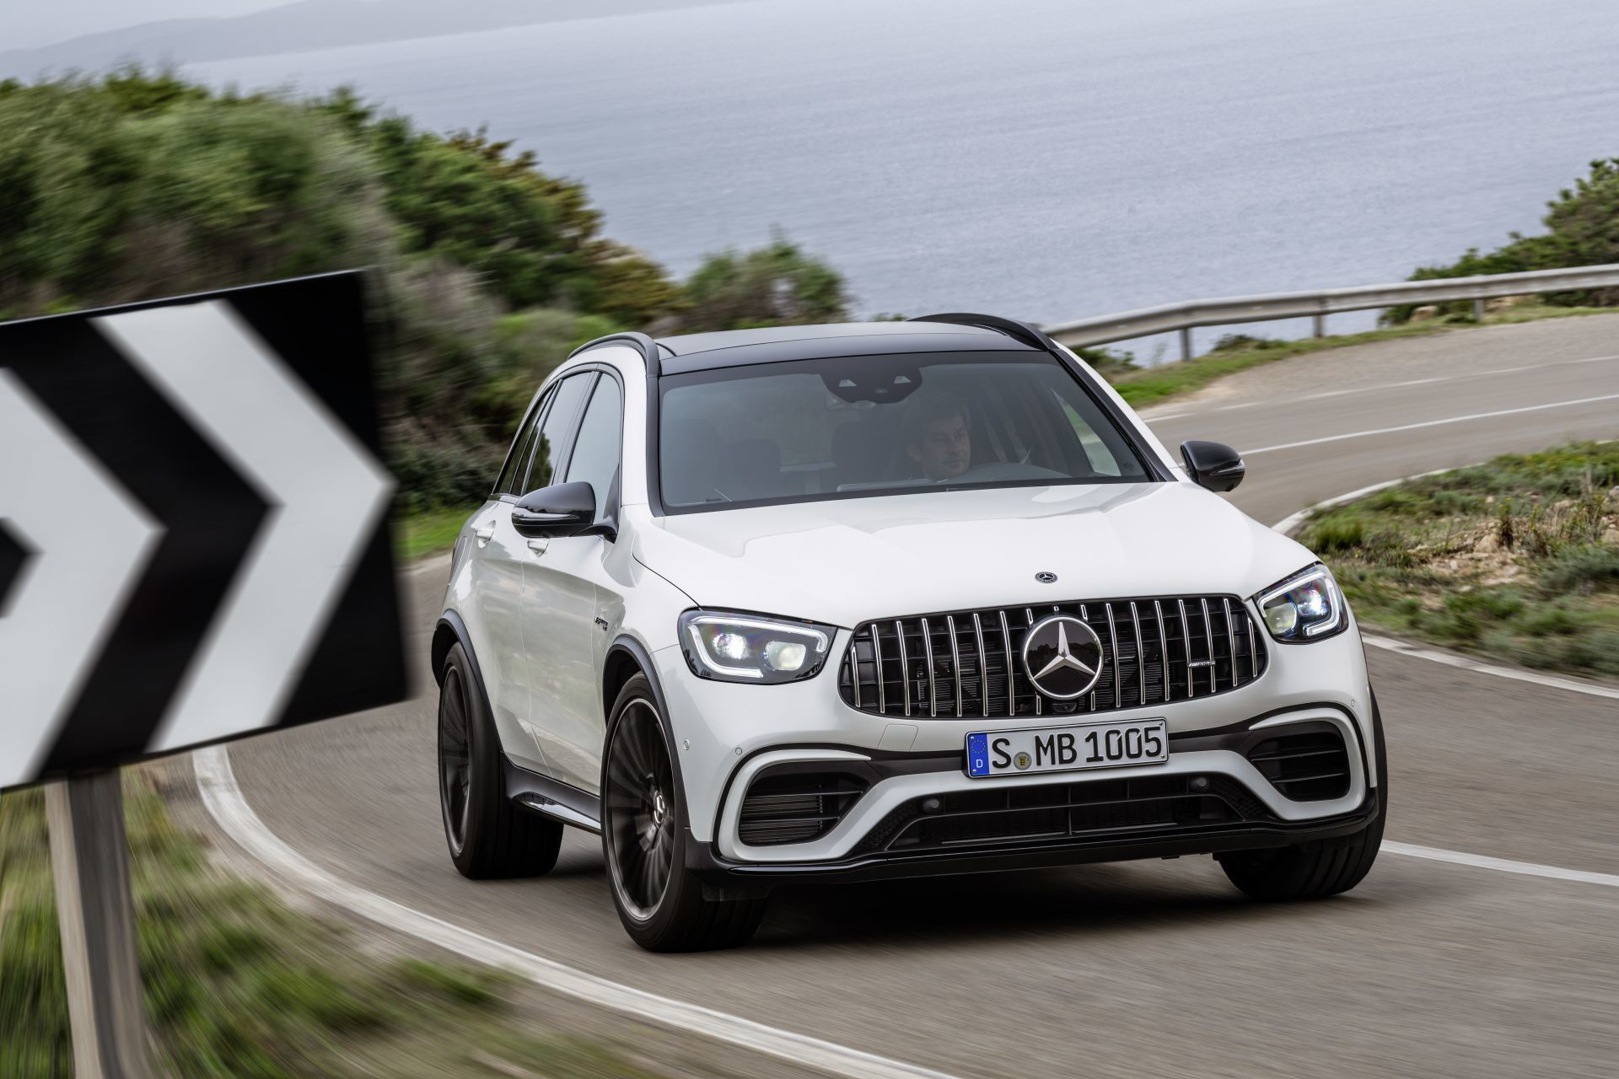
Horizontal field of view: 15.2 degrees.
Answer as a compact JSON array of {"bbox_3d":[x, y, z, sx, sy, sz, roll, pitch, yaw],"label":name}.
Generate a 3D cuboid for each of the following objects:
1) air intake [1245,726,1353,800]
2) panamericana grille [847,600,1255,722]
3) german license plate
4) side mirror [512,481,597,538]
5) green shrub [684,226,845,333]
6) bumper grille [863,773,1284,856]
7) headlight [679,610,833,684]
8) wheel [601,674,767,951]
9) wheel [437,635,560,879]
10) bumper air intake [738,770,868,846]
[{"bbox_3d":[1.272,0.587,15.646,0.320,0.195,0.190,-4,2,-13],"label":"air intake"},{"bbox_3d":[0.629,0.303,15.402,1.130,0.295,0.130,-4,2,-13],"label":"panamericana grille"},{"bbox_3d":[0.655,0.528,15.358,0.525,0.115,0.020,-4,2,-13],"label":"german license plate"},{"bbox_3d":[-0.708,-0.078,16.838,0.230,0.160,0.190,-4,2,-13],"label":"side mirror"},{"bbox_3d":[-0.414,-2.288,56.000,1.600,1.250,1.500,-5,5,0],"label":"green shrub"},{"bbox_3d":[0.646,0.695,15.446,1.130,0.150,0.140,-4,2,-13],"label":"bumper grille"},{"bbox_3d":[-0.139,0.271,15.506,0.340,0.190,0.420,-4,2,-13],"label":"headlight"},{"bbox_3d":[-0.326,0.714,16.032,0.270,0.740,0.740,-4,2,-20],"label":"wheel"},{"bbox_3d":[-0.974,0.682,18.831,0.295,0.740,0.740,-4,2,-13],"label":"wheel"},{"bbox_3d":[-0.012,0.675,15.350,0.320,0.195,0.190,-4,2,-13],"label":"bumper air intake"}]

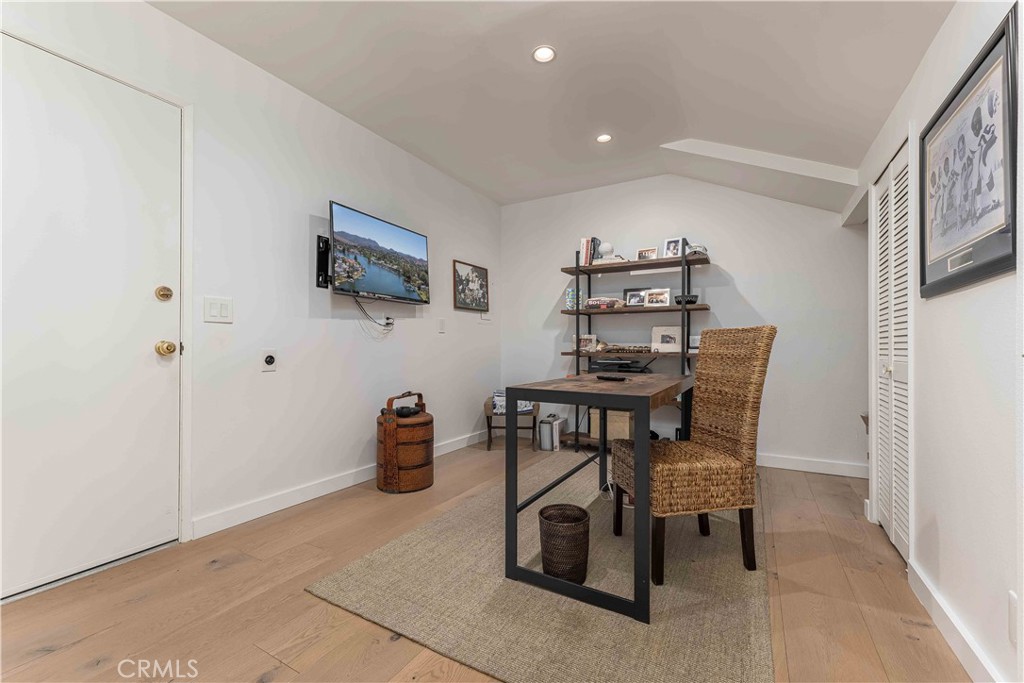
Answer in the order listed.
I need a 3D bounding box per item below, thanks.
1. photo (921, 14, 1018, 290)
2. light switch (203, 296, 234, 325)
[{"bbox_3d":[1.317,-0.456,1.156,0.032,0.600,0.640,0,-1,32],"label":"photo"},{"bbox_3d":[-1.467,-0.155,1.993,0.008,0.127,0.122,0,-1,32],"label":"light switch"}]

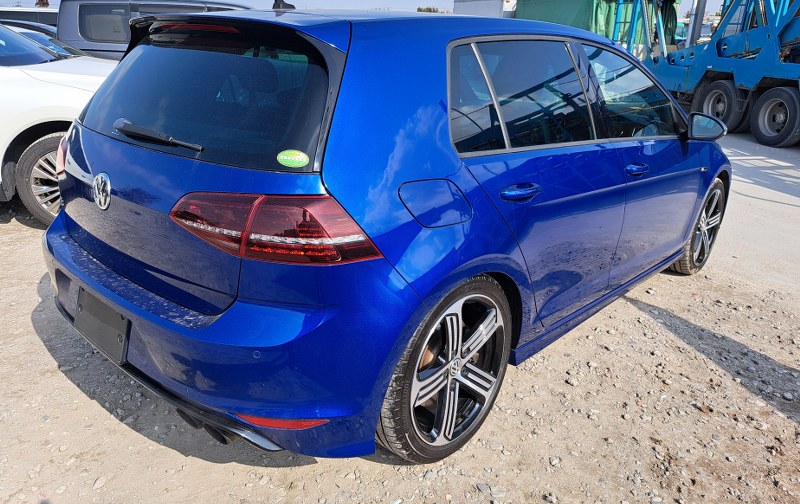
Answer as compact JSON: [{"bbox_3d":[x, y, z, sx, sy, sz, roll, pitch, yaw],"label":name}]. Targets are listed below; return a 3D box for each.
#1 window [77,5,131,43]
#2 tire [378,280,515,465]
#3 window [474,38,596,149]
[{"bbox_3d":[-4.208,-3.247,7.900,0.700,0.520,0.060,2,21,1],"label":"window"},{"bbox_3d":[0.142,0.390,2.002,0.247,0.683,0.683,18,25,40],"label":"tire"},{"bbox_3d":[0.560,-0.634,2.209,0.756,0.441,0.063,-17,4,-44],"label":"window"}]

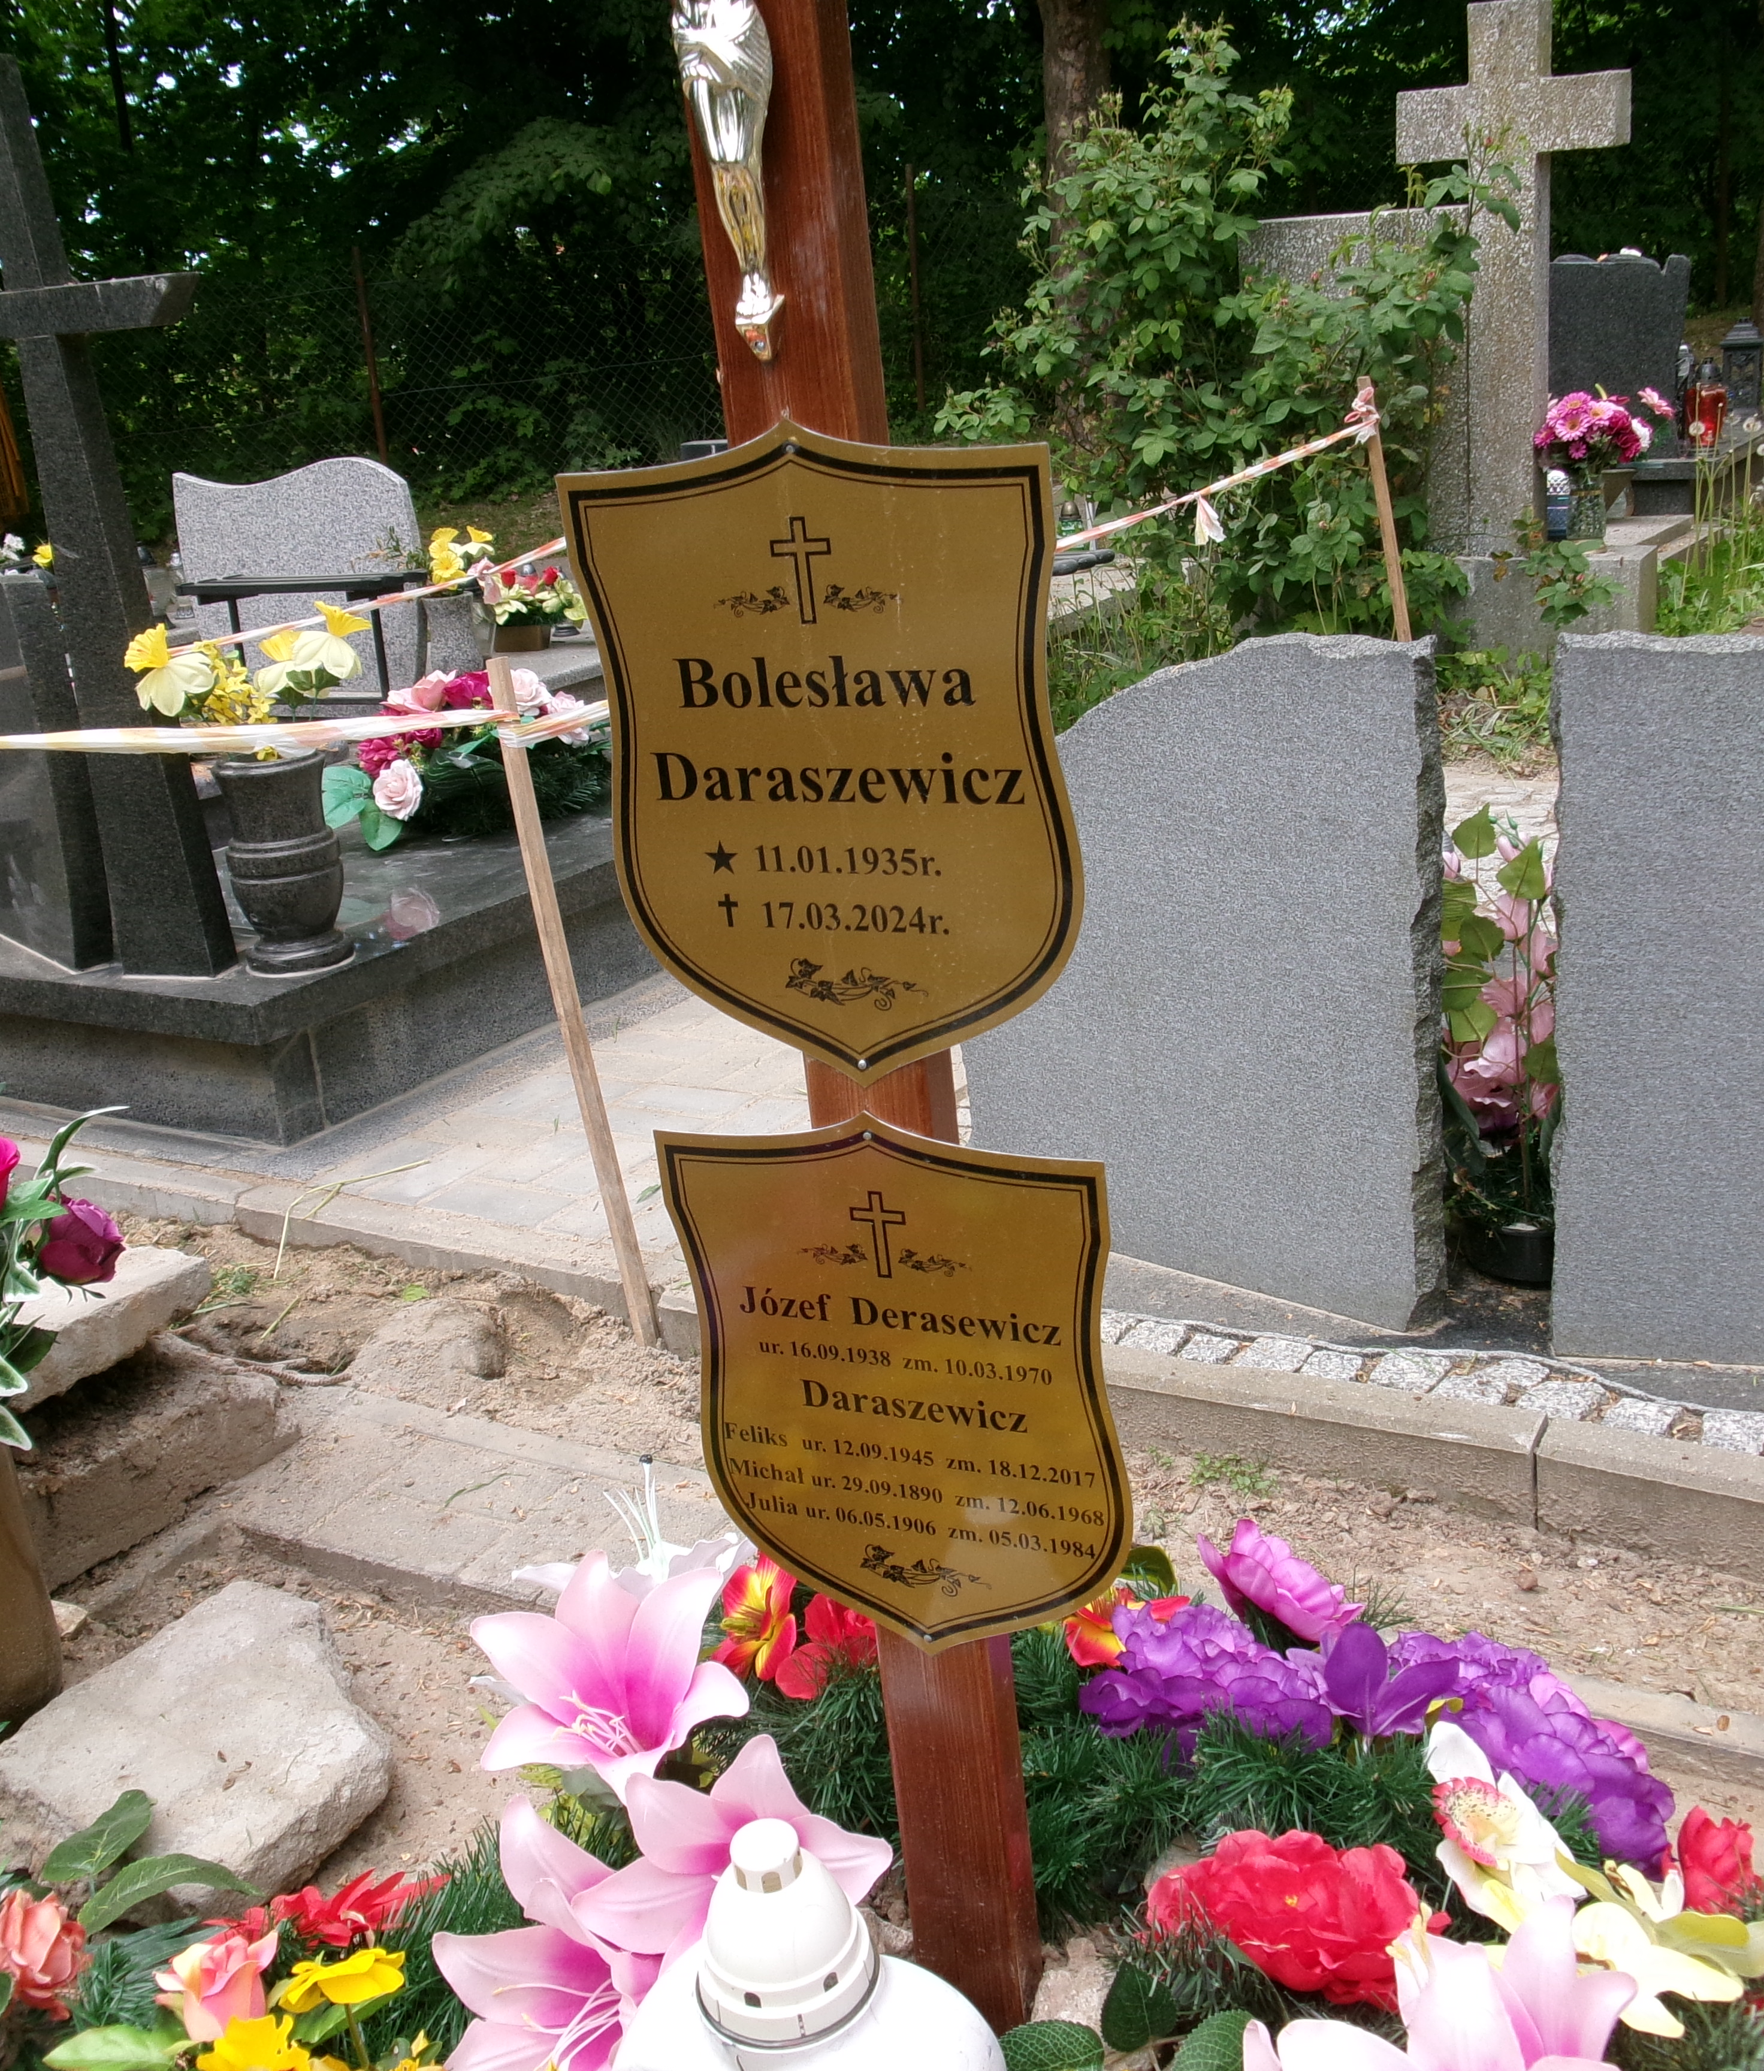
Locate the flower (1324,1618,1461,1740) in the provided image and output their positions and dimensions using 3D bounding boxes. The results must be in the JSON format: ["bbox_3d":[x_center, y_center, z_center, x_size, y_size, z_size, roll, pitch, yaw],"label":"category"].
[{"bbox_3d":[0.332,0.417,1.450,0.090,0.070,0.075,-1,18,13],"label":"flower"}]

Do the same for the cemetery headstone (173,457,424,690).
[{"bbox_3d":[-1.705,-1.348,6.600,0.870,0.700,0.070,4,20,26],"label":"cemetery headstone"}]

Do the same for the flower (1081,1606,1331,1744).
[{"bbox_3d":[0.221,0.439,1.540,0.165,0.070,0.120,5,19,5],"label":"flower"}]

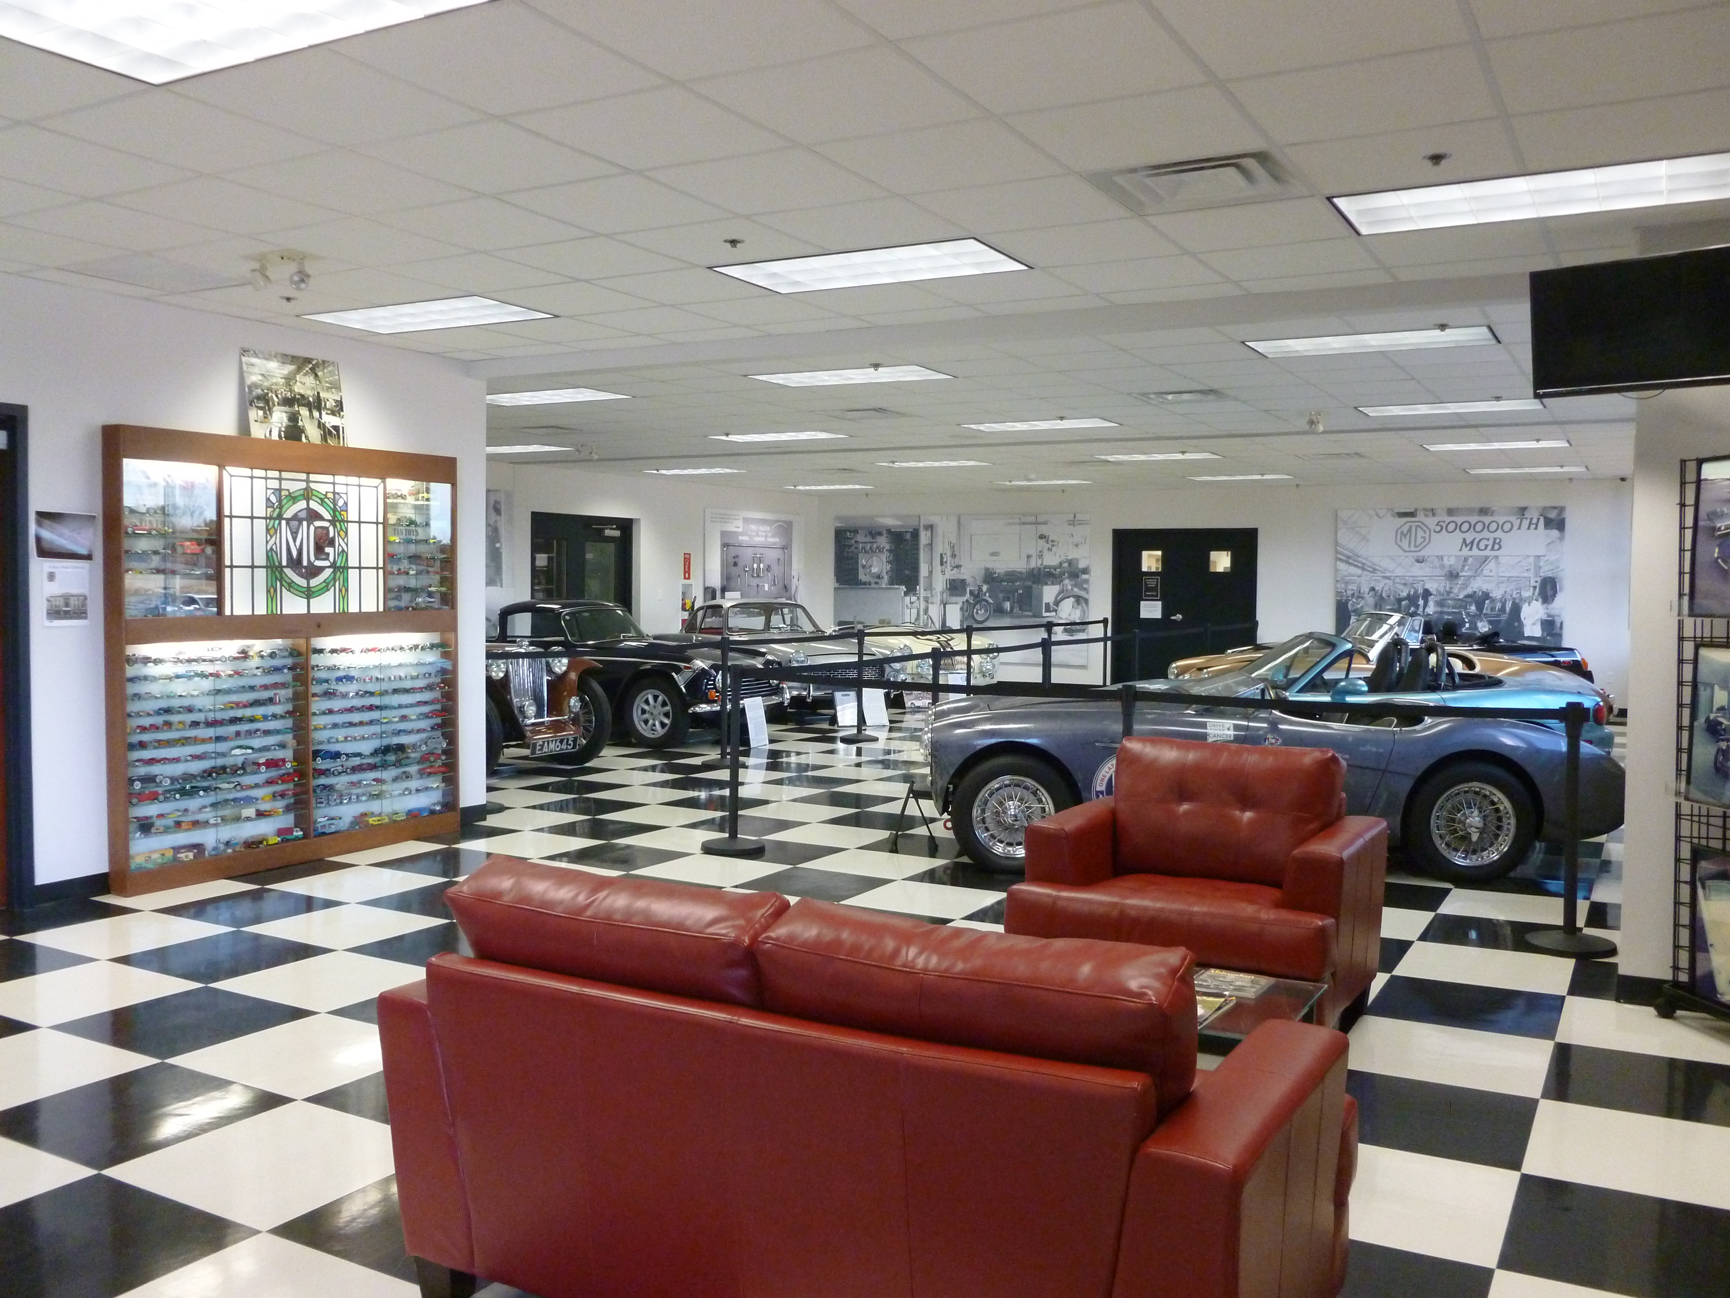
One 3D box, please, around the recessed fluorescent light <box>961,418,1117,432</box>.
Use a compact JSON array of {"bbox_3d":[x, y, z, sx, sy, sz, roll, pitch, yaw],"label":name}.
[{"bbox_3d":[1.471,-1.884,11.662,1.220,0.070,0.610,2,3,31],"label":"recessed fluorescent light"}]

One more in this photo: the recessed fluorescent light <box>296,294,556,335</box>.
[{"bbox_3d":[-2.201,-1.696,7.061,1.220,0.070,0.610,2,3,31],"label":"recessed fluorescent light"}]

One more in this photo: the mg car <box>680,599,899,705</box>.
[{"bbox_3d":[-1.101,0.090,15.938,1.535,1.262,3.939,-1,3,-33],"label":"mg car"}]

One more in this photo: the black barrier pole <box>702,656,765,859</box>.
[{"bbox_3d":[-0.717,0.581,7.703,0.353,1.071,0.353,1,3,0],"label":"black barrier pole"}]

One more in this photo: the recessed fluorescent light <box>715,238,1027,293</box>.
[{"bbox_3d":[0.020,-1.562,5.714,1.212,0.071,0.606,2,3,28],"label":"recessed fluorescent light"}]

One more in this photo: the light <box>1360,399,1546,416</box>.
[{"bbox_3d":[4.167,-1.741,9.948,1.210,0.080,0.600,2,3,30],"label":"light"}]

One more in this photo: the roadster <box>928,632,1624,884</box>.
[{"bbox_3d":[2.213,0.570,7.742,3.750,1.140,1.550,1,3,3],"label":"roadster"}]

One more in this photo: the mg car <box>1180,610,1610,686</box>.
[{"bbox_3d":[4.988,0.273,13.540,3.960,1.220,1.500,1,3,-2],"label":"mg car"}]

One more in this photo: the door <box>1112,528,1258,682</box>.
[{"bbox_3d":[4.187,-0.456,18.482,1.950,2.241,0.101,2,3,28],"label":"door"}]

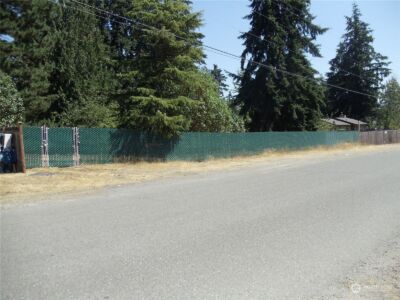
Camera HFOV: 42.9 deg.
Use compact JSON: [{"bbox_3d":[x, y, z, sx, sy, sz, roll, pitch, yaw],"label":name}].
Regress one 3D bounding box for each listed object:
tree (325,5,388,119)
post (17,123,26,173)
[{"bbox_3d":[27.349,-13.328,88.000,11.251,23.714,10.914,0,2,0],"label":"tree"},{"bbox_3d":[-7.061,-0.096,20.167,0.160,1.970,0.160,-3,2,31],"label":"post"}]

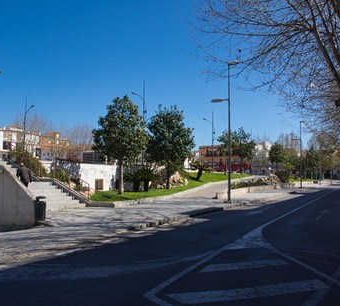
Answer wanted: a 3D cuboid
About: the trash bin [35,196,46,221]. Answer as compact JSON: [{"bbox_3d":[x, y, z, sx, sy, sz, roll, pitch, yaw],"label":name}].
[{"bbox_3d":[-4.196,1.815,11.231,0.360,0.782,0.360,-1,-4,29],"label":"trash bin"}]

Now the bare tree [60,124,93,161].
[{"bbox_3d":[-16.239,-1.236,60.150,5.200,7.526,5.200,-1,-4,29],"label":"bare tree"}]

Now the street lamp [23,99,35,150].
[{"bbox_3d":[-21.269,-3.257,51.771,2.100,10.436,0.300,-1,-4,29],"label":"street lamp"}]

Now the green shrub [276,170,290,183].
[{"bbox_3d":[14.856,3.068,45.000,1.800,1.600,1.800,-1,-4,29],"label":"green shrub"}]

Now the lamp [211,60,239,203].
[{"bbox_3d":[3.409,-1.331,21.327,1.770,8.720,0.300,-1,-4,29],"label":"lamp"}]

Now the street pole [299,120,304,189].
[{"bbox_3d":[16.563,0.243,44.387,1.770,8.675,0.300,-1,-4,29],"label":"street pole"}]

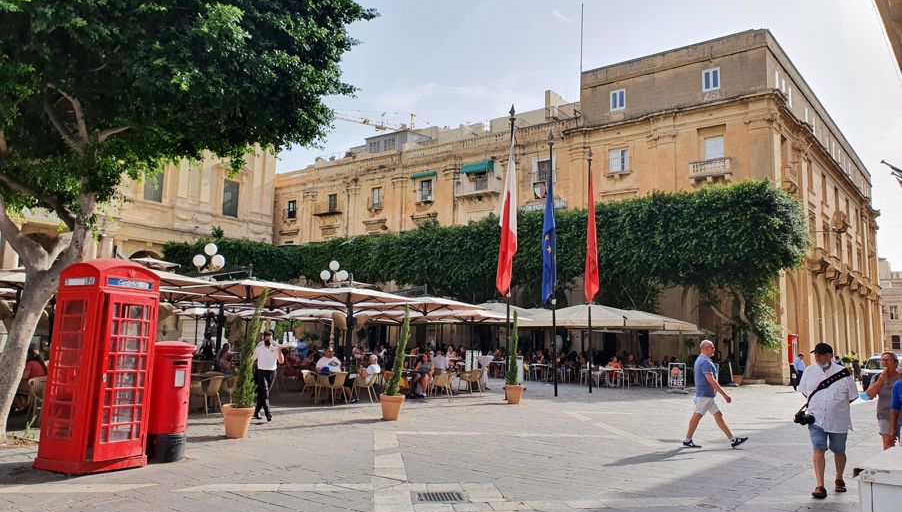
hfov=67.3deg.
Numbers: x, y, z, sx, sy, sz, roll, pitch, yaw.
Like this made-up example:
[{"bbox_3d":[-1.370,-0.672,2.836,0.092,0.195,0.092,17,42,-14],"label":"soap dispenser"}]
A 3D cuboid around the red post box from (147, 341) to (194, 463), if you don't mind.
[{"bbox_3d":[-3.770,1.938,9.116,0.630,1.555,0.620,-4,-10,38],"label":"red post box"}]

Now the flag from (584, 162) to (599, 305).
[{"bbox_3d":[5.483,-0.878,26.433,0.503,5.460,0.350,0,-8,12],"label":"flag"}]

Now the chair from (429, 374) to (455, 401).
[{"bbox_3d":[-0.256,3.894,20.211,0.580,0.820,0.570,-5,-10,39],"label":"chair"}]

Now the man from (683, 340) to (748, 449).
[{"bbox_3d":[4.458,2.326,11.437,0.980,1.750,0.520,-3,-9,28],"label":"man"}]

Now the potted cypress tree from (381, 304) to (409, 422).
[{"bbox_3d":[-1.208,2.312,14.809,0.580,2.469,0.560,2,-8,0],"label":"potted cypress tree"}]

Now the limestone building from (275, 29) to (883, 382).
[{"bbox_3d":[13.302,0.896,64.550,42.500,19.000,42.000,-5,-10,38],"label":"limestone building"}]

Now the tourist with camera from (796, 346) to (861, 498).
[{"bbox_3d":[4.342,1.865,7.849,0.600,1.710,0.500,-5,-10,41],"label":"tourist with camera"}]

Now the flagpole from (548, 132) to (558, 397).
[{"bbox_3d":[3.653,0.154,24.059,0.180,9.480,0.180,0,-8,0],"label":"flagpole"}]

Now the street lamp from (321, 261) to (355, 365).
[{"bbox_3d":[-4.728,2.610,27.077,1.050,4.900,1.050,1,-8,0],"label":"street lamp"}]

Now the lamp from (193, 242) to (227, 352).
[{"bbox_3d":[-6.781,1.756,18.717,0.950,4.282,0.950,2,-8,0],"label":"lamp"}]

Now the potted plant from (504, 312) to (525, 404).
[{"bbox_3d":[1.868,3.000,20.002,0.560,2.659,0.560,2,-8,0],"label":"potted plant"}]

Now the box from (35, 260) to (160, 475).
[{"bbox_3d":[-4.411,1.363,8.565,0.910,2.520,0.890,-3,-9,29],"label":"box"}]

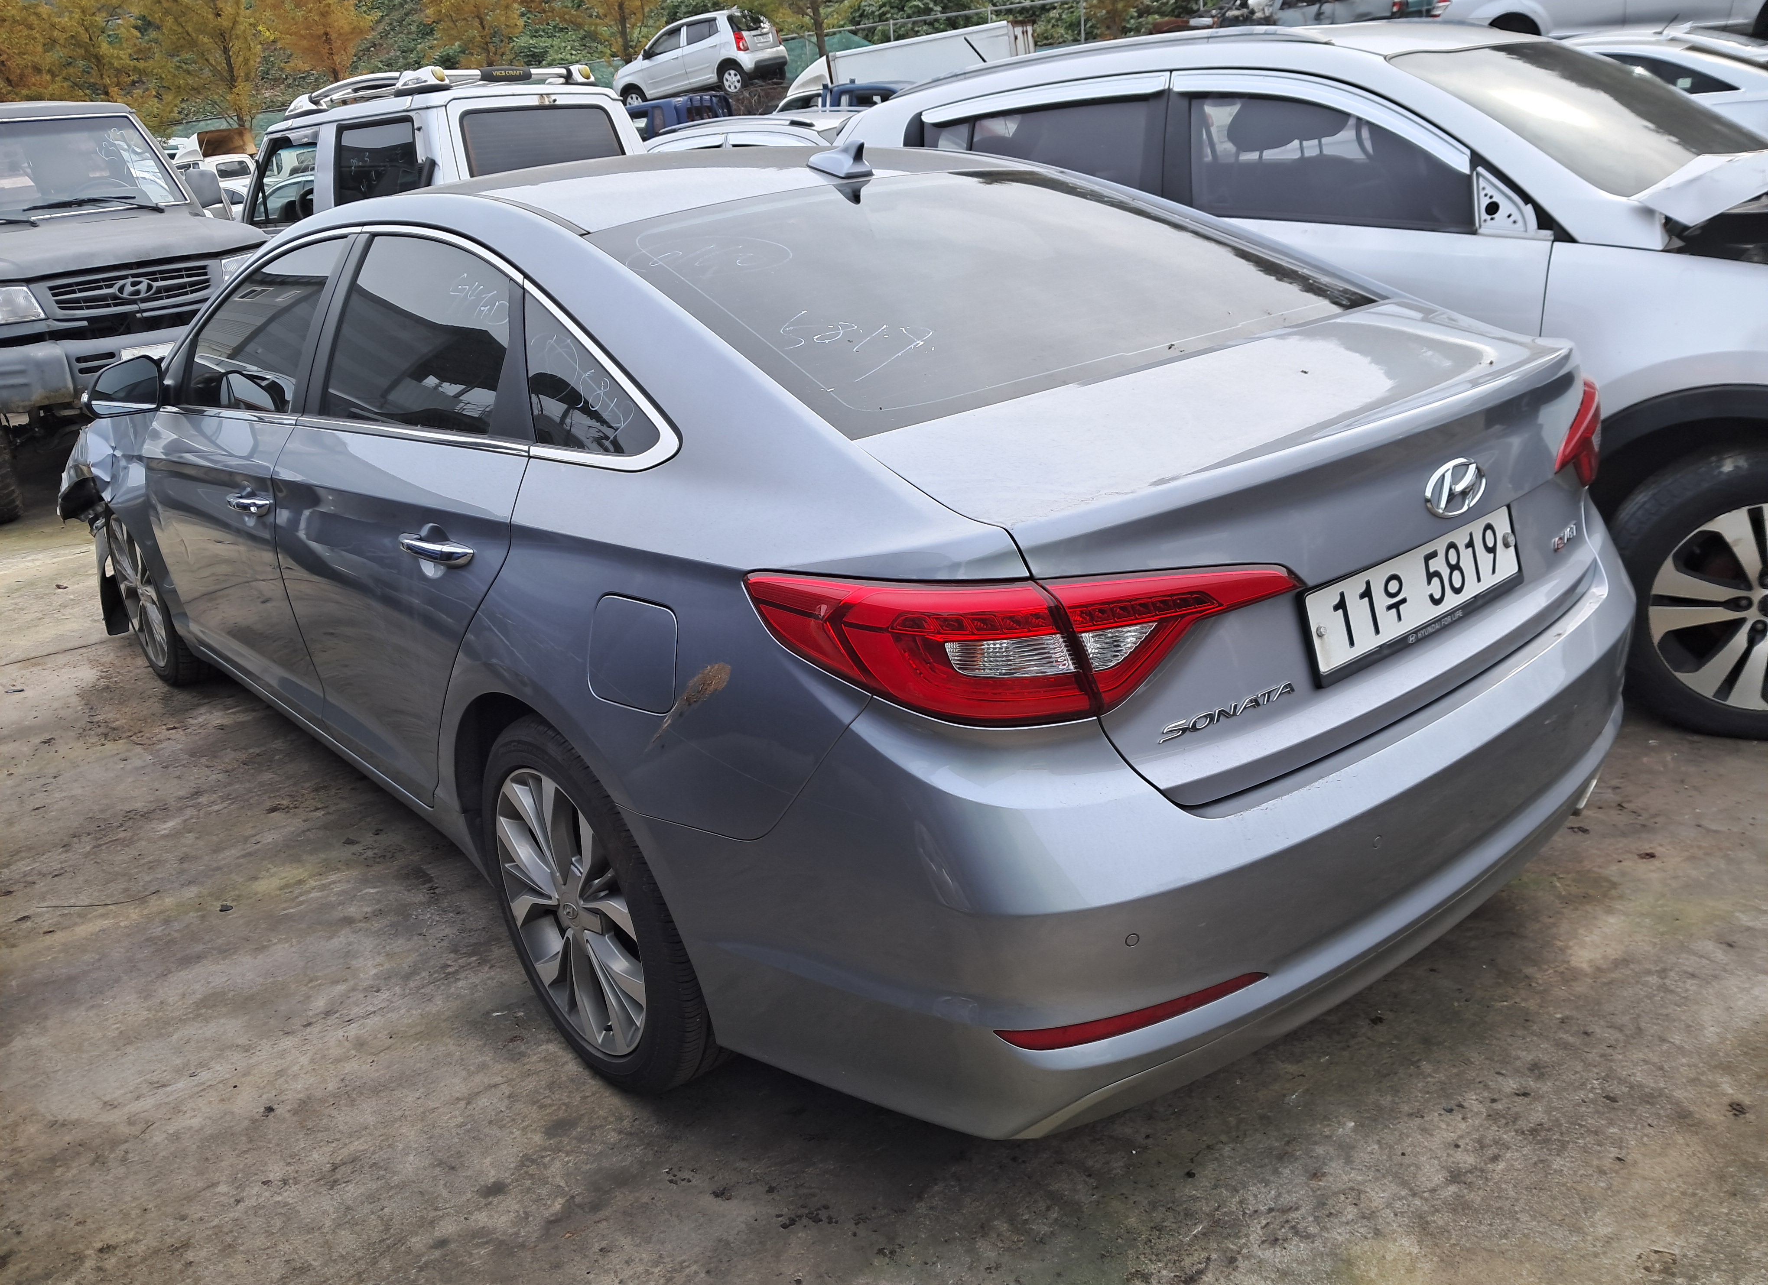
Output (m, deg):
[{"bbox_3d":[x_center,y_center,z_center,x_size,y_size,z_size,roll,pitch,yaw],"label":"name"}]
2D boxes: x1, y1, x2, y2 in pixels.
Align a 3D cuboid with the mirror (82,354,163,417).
[{"bbox_3d":[-1.961,-0.655,3.541,0.200,0.157,0.130,-20,25,-36],"label":"mirror"}]

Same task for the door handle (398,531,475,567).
[{"bbox_3d":[-0.708,-0.149,2.183,0.060,0.055,0.235,-20,25,-36],"label":"door handle"}]

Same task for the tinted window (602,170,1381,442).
[{"bbox_3d":[0.186,-0.651,2.343,1.270,0.120,0.880,-20,45,-36],"label":"tinted window"}]

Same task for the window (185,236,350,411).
[{"bbox_3d":[-1.536,-0.770,3.363,0.060,0.395,0.960,6,5,-42],"label":"window"}]

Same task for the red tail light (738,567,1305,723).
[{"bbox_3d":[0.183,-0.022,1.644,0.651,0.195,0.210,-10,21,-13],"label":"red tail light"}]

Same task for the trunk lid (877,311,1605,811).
[{"bbox_3d":[0.604,-0.180,2.052,1.270,0.470,0.570,-20,25,-36],"label":"trunk lid"}]

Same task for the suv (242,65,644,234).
[{"bbox_3d":[-3.475,-3.084,10.523,4.050,2.050,1.750,13,27,40],"label":"suv"}]

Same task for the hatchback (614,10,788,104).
[{"bbox_3d":[-3.752,-11.375,27.043,3.530,1.480,1.600,3,27,30],"label":"hatchback"}]

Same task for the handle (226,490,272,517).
[{"bbox_3d":[-1.361,-0.304,2.954,0.060,0.055,0.235,-20,25,-36],"label":"handle"}]

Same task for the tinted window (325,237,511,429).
[{"bbox_3d":[-0.880,-0.580,2.606,0.060,0.370,0.820,6,5,-42],"label":"tinted window"}]

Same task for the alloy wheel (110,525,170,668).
[{"bbox_3d":[-2.260,-0.183,4.363,0.190,0.495,0.495,-20,25,-36],"label":"alloy wheel"}]

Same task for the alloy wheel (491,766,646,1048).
[{"bbox_3d":[-0.452,0.414,2.291,0.190,0.490,0.490,-20,25,-36],"label":"alloy wheel"}]

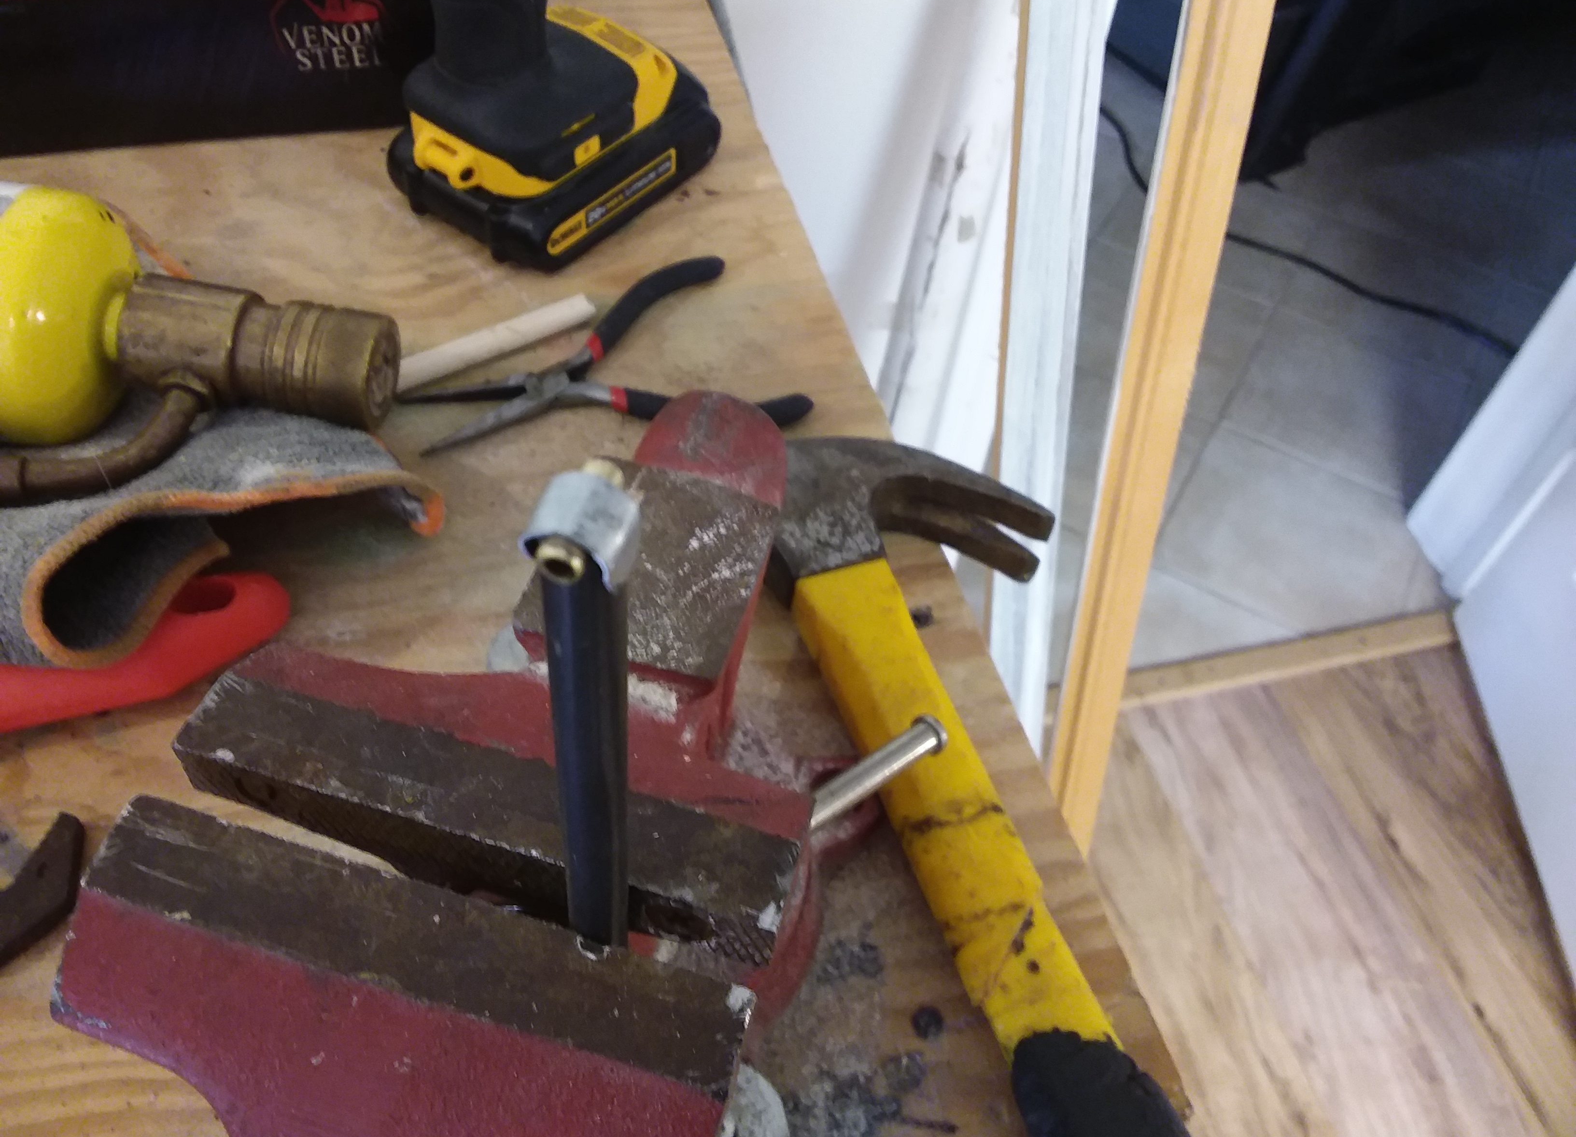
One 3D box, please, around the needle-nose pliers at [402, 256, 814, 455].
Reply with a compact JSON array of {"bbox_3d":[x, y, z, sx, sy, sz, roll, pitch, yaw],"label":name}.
[{"bbox_3d":[-0.074,-0.074,0.476,0.151,0.013,0.108,-19,55,-19],"label":"needle-nose pliers"}]

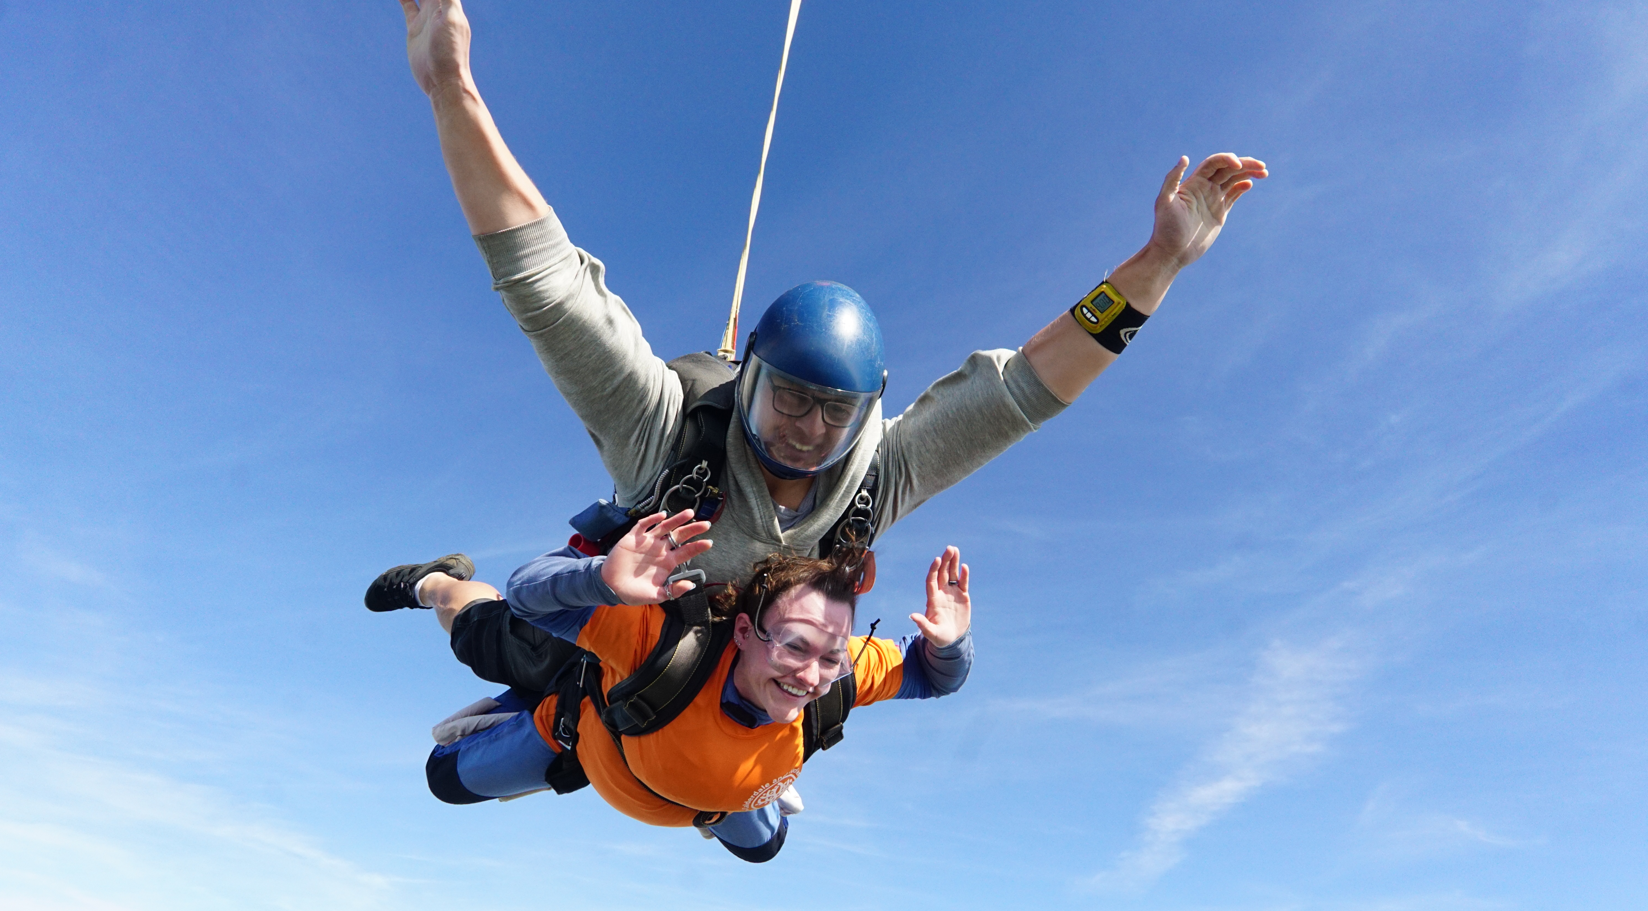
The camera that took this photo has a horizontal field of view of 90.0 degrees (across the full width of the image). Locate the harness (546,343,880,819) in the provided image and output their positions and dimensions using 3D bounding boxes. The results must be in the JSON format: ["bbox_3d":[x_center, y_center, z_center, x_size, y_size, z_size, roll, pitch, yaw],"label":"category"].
[{"bbox_3d":[-0.250,0.265,1.580,0.480,0.620,0.680,11,-34,-27],"label":"harness"}]

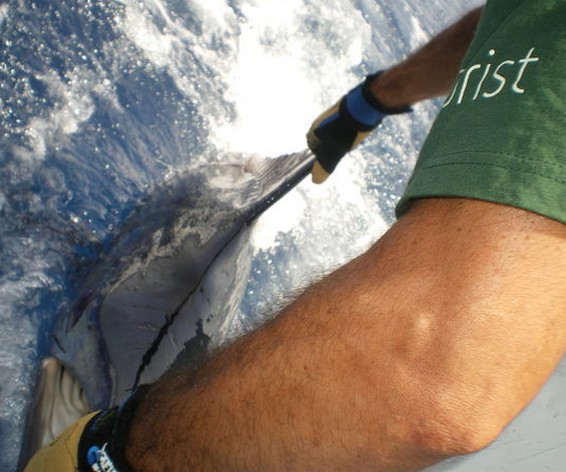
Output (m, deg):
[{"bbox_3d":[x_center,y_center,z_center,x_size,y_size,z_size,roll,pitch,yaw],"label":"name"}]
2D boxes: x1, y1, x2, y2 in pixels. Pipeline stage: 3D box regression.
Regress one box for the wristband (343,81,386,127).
[{"bbox_3d":[0.152,-0.233,1.180,0.076,0.036,0.064,49,41,-4],"label":"wristband"}]

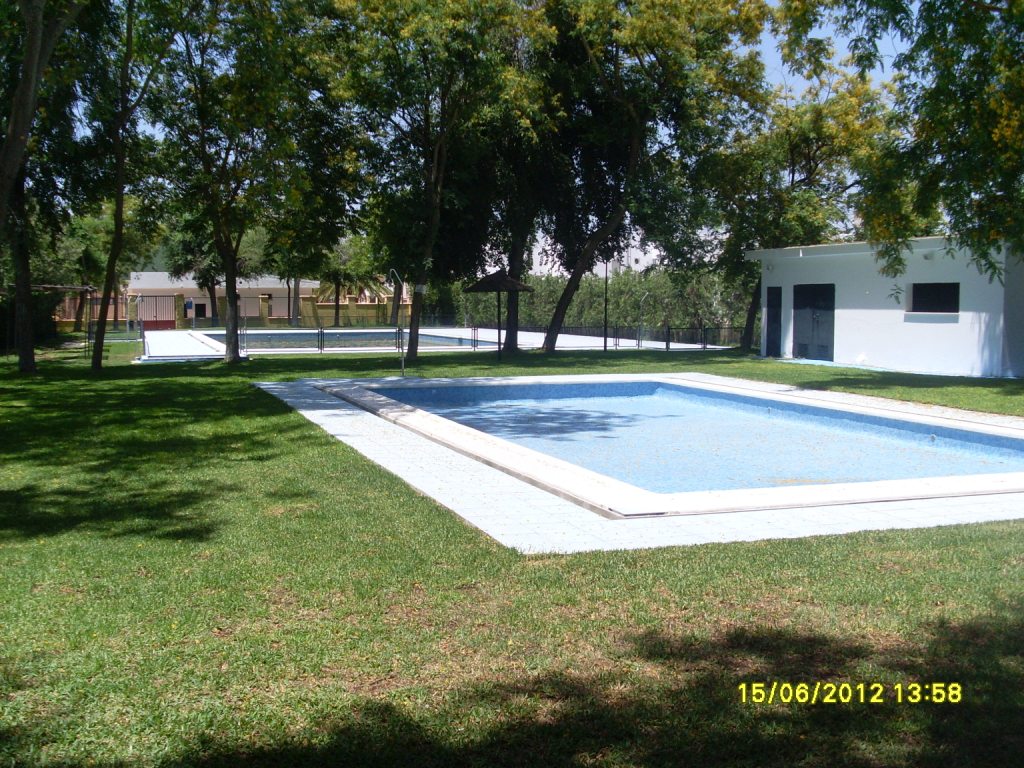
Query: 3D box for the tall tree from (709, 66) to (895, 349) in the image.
[{"bbox_3d":[9.100,-5.550,35.300,5.800,8.900,5.300,0,4,0],"label":"tall tree"}]

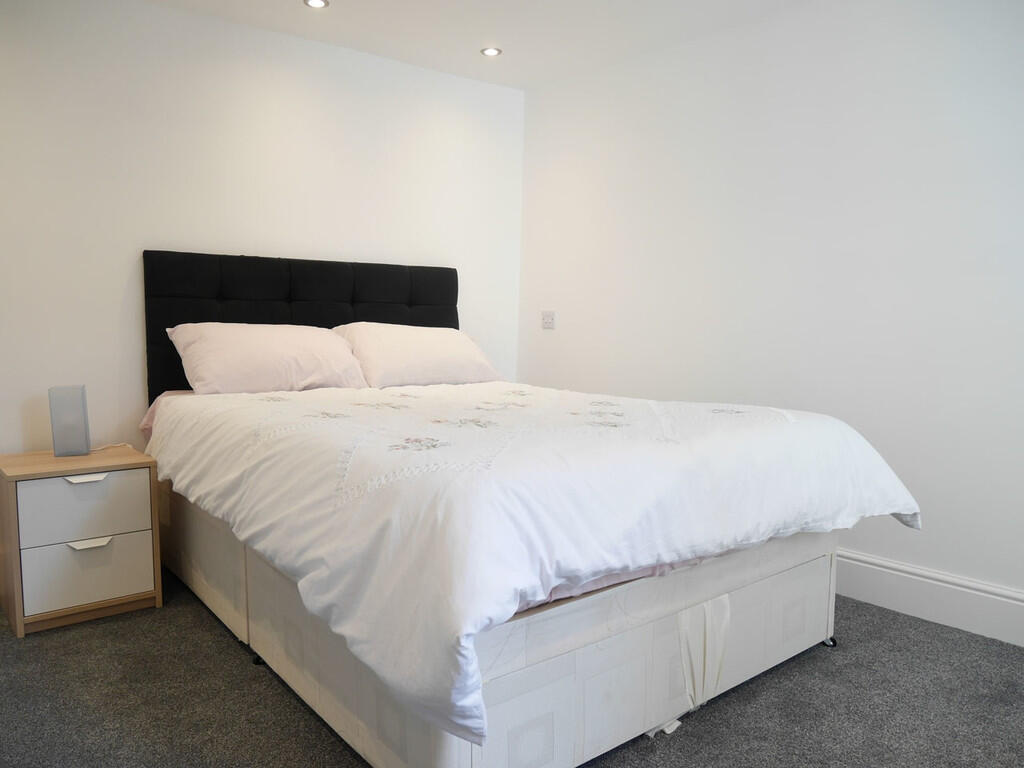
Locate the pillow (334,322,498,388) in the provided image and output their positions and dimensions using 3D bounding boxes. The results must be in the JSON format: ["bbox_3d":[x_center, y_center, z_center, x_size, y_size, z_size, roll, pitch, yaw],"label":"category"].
[{"bbox_3d":[-0.384,-0.119,3.261,0.670,0.170,0.420,-4,46,-39],"label":"pillow"}]

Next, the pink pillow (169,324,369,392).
[{"bbox_3d":[-0.891,-0.085,2.864,0.670,0.170,0.420,-4,46,-39],"label":"pink pillow"}]

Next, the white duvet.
[{"bbox_3d":[-0.026,0.248,2.356,1.650,0.420,1.760,-4,7,-39],"label":"white duvet"}]

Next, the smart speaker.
[{"bbox_3d":[-1.475,0.124,2.577,0.093,0.222,0.090,-2,6,-21],"label":"smart speaker"}]

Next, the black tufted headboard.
[{"bbox_3d":[-0.791,-0.203,3.208,1.345,0.620,0.080,-4,7,-39],"label":"black tufted headboard"}]

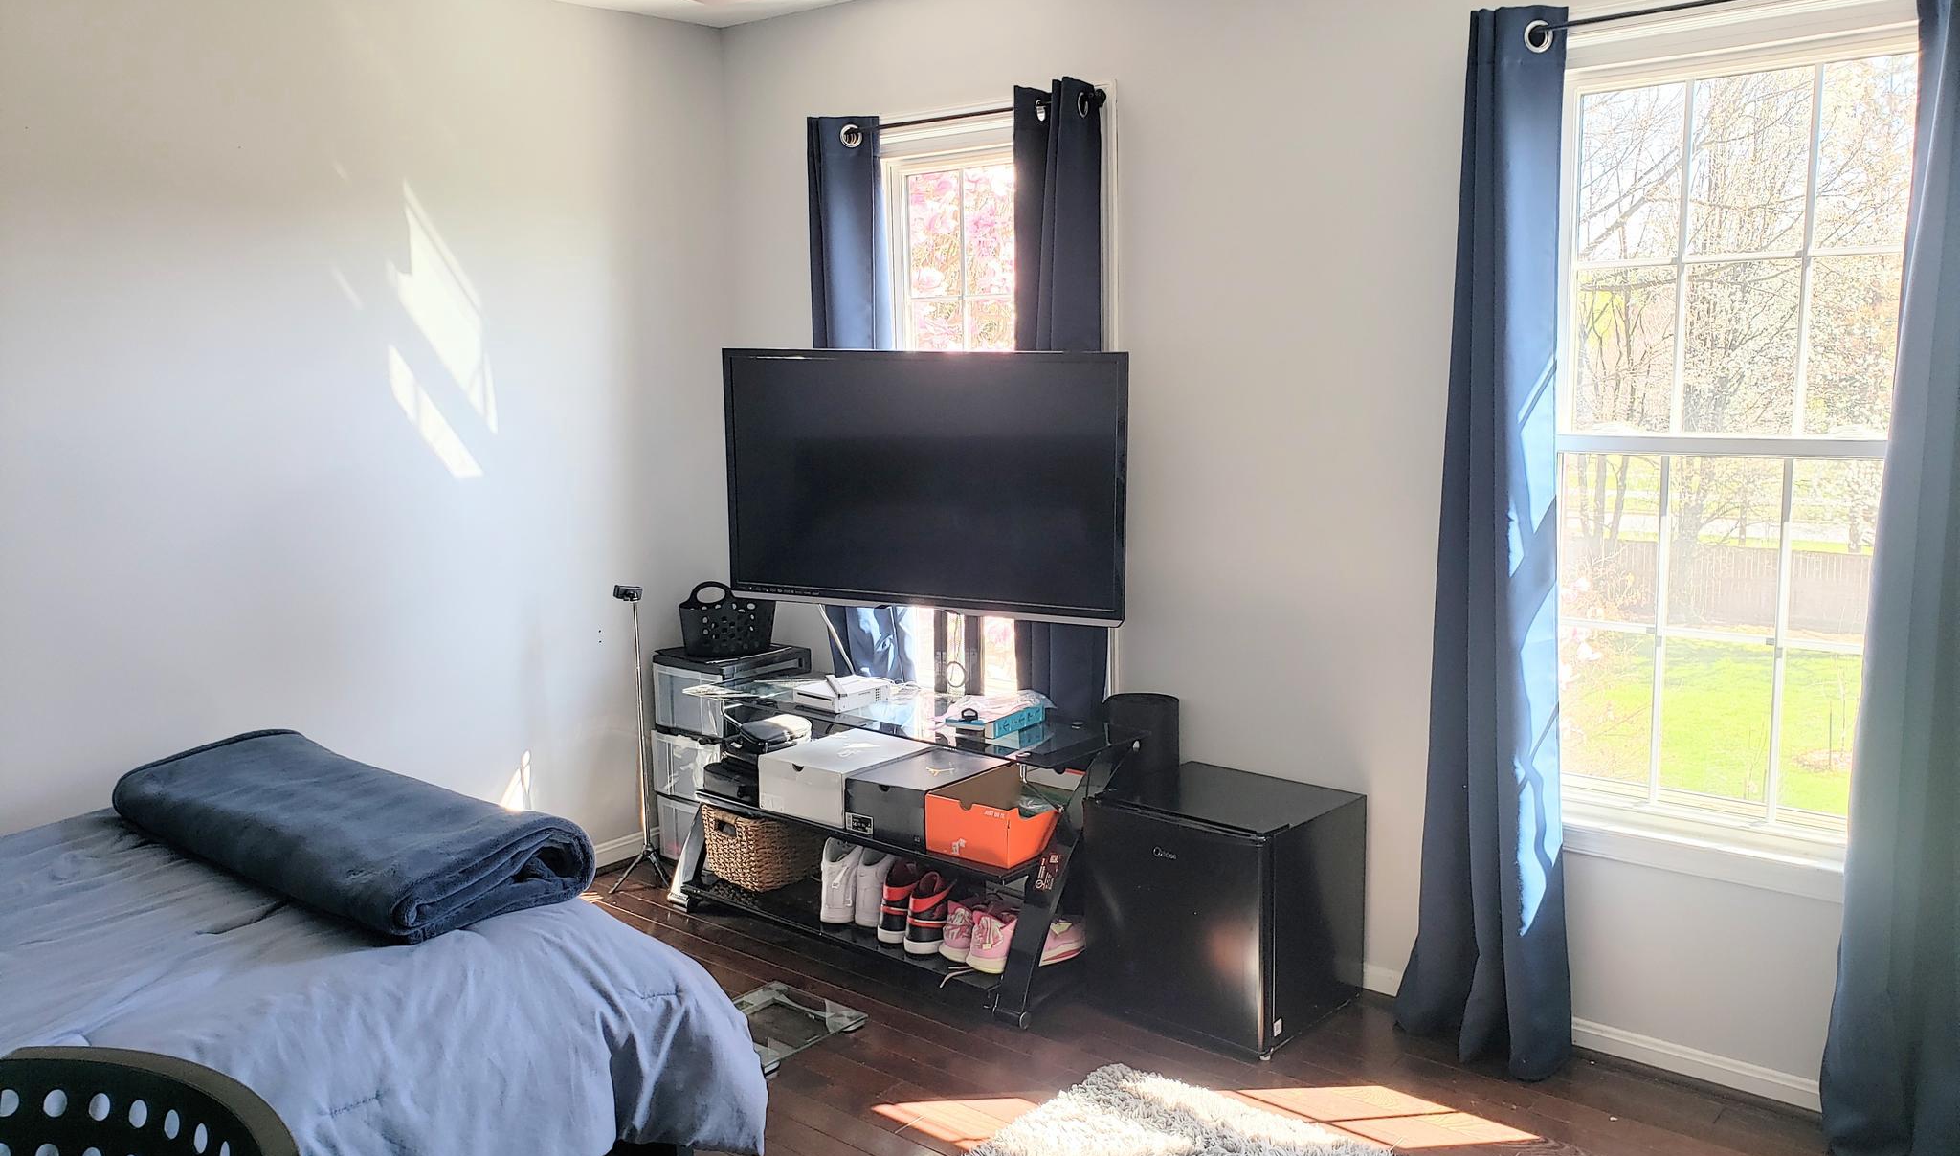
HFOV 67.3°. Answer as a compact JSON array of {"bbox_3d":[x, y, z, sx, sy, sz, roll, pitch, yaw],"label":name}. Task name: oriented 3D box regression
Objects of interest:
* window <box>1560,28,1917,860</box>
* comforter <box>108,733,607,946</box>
[{"bbox_3d":[1.443,-0.235,2.822,0.830,1.610,0.110,6,12,40],"label":"window"},{"bbox_3d":[-1.288,0.487,2.981,1.170,0.145,0.390,6,12,40],"label":"comforter"}]

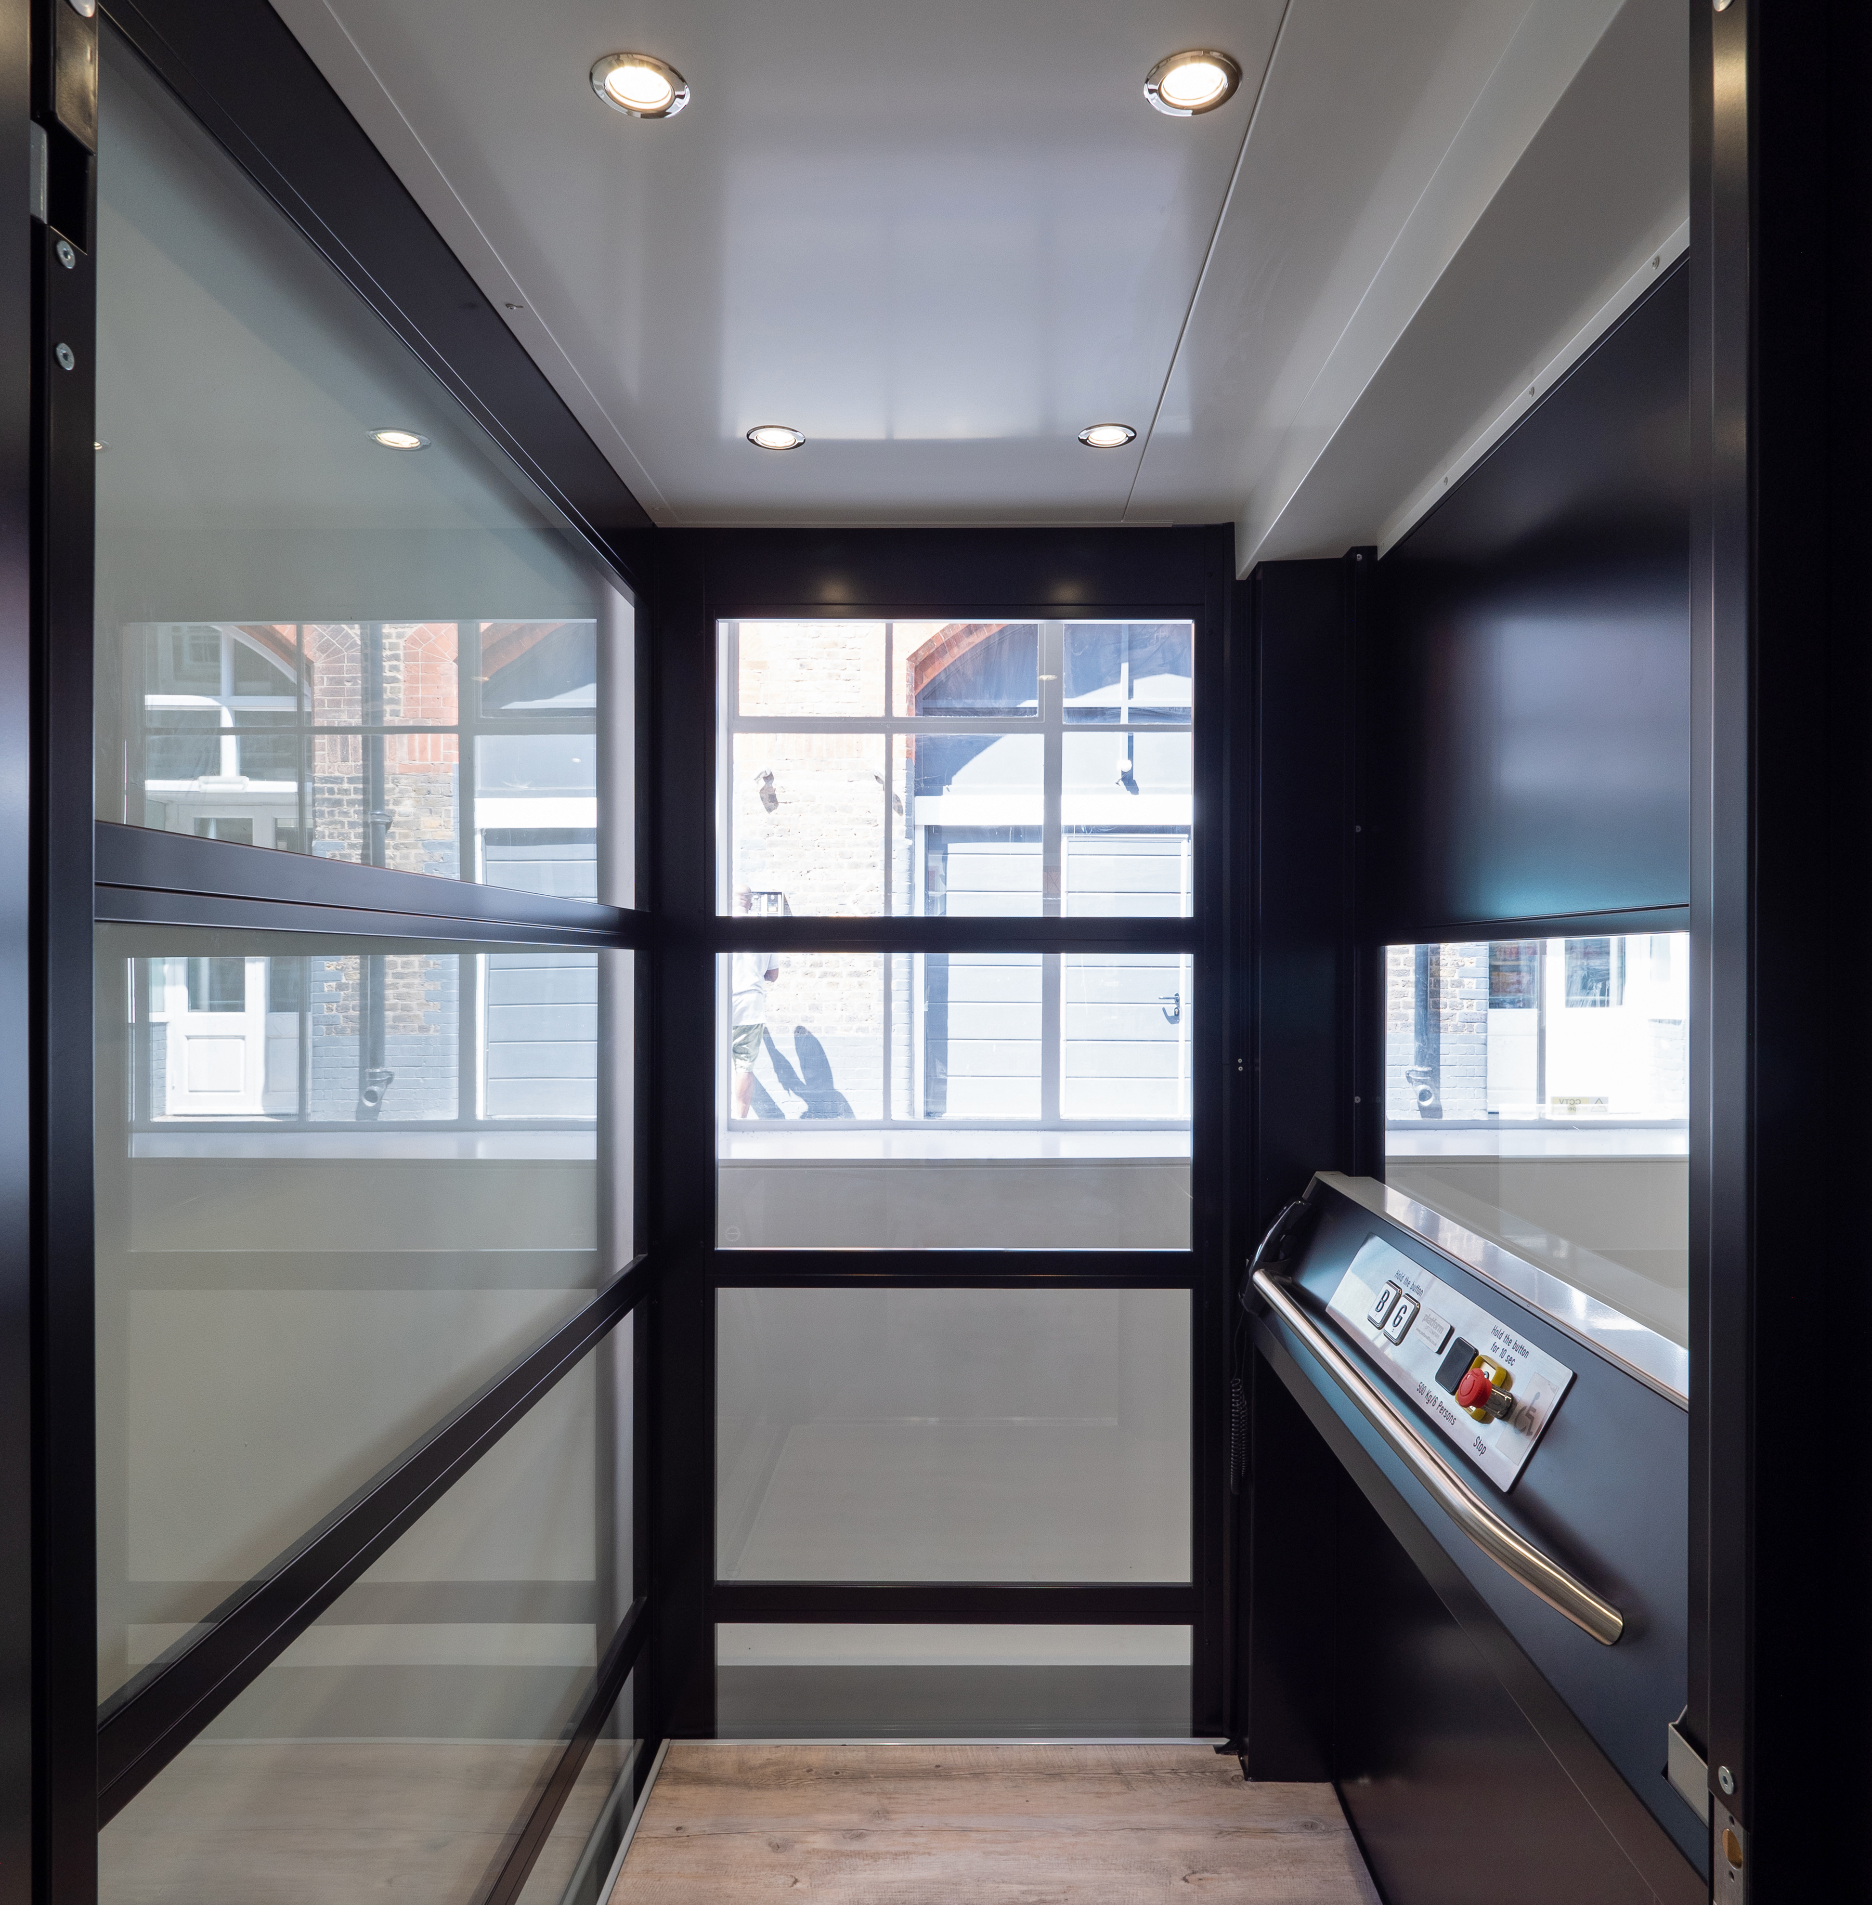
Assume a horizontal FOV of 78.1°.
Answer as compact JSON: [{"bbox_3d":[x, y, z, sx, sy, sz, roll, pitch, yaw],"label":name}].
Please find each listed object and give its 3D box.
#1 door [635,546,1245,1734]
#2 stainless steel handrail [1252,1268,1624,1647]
[{"bbox_3d":[0.009,0.321,2.010,1.010,2.080,0.060,0,0,0],"label":"door"},{"bbox_3d":[0.490,0.487,1.320,0.095,0.065,0.940,0,0,2],"label":"stainless steel handrail"}]

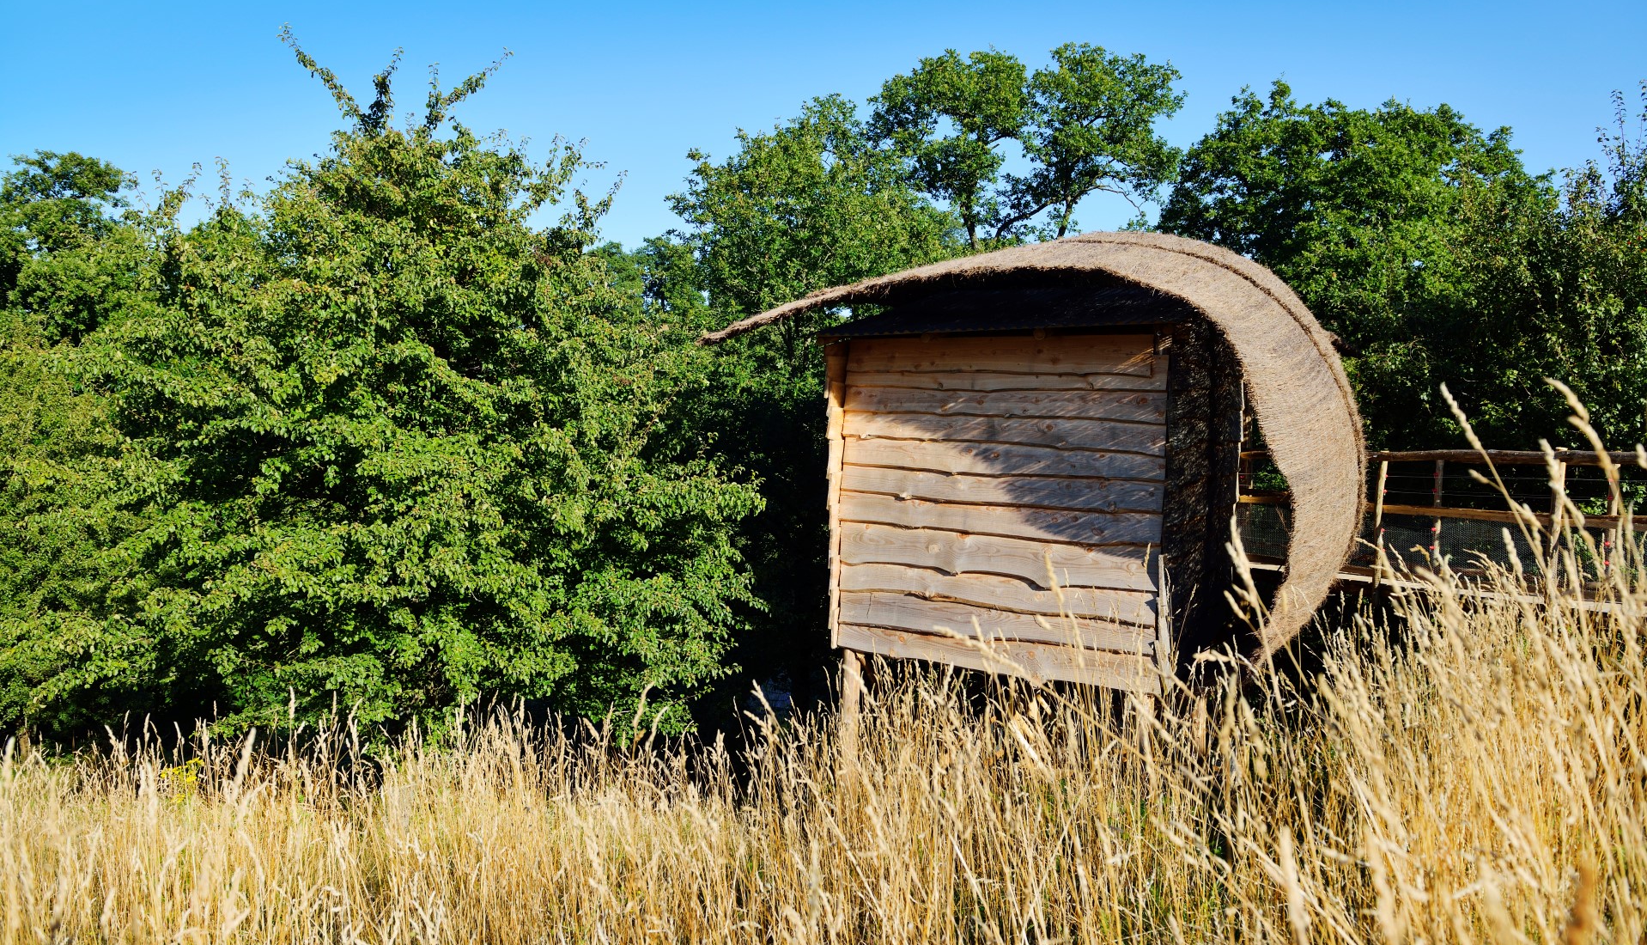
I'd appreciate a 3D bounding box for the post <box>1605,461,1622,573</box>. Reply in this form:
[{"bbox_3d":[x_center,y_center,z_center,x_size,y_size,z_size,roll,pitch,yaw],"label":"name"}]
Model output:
[{"bbox_3d":[6.403,0.391,8.900,0.100,1.050,0.100,3,3,29],"label":"post"}]

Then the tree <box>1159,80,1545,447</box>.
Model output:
[{"bbox_3d":[7.836,-1.721,16.669,5.900,8.030,5.300,1,2,0],"label":"tree"}]

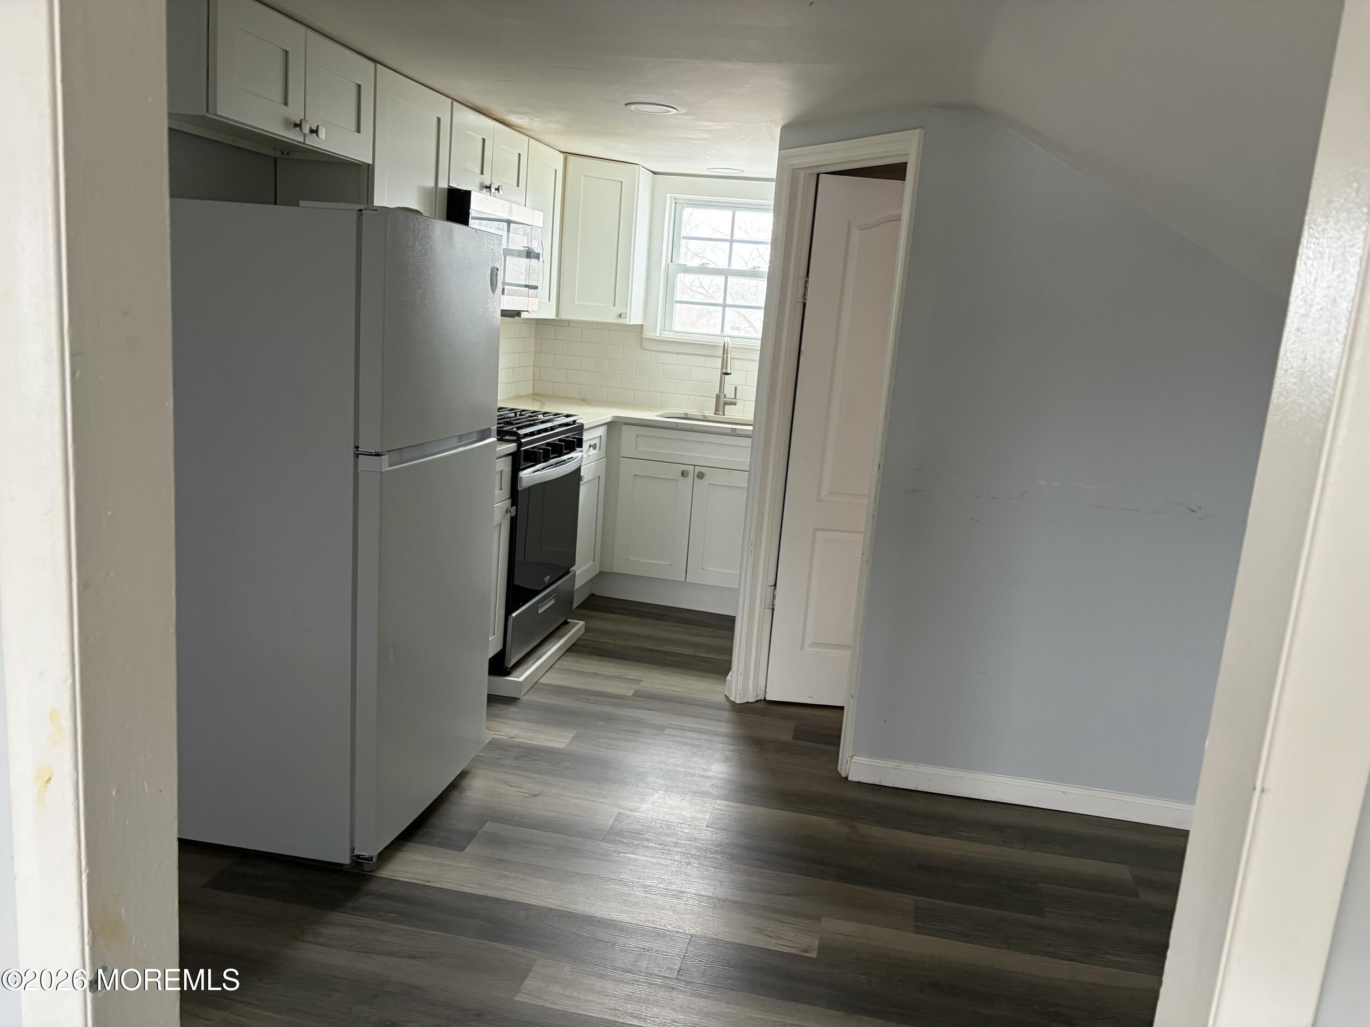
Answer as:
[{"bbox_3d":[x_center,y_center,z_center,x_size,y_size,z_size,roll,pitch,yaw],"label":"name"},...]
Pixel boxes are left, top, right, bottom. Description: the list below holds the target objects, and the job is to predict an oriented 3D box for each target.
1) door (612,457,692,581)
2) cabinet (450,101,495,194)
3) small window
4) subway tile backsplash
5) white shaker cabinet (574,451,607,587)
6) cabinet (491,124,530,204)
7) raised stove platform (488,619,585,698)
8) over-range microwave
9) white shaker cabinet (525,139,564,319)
[{"bbox_3d":[-0.152,0.031,5.038,0.367,0.577,0.023,7,12,11],"label":"door"},{"bbox_3d":[-0.951,-1.382,3.924,0.320,0.303,0.381,7,12,11],"label":"cabinet"},{"bbox_3d":[0.219,-1.266,5.394,0.633,0.683,0.090,7,12,11],"label":"small window"},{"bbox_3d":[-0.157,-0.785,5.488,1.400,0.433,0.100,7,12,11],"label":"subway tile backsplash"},{"bbox_3d":[-0.463,0.047,4.837,0.025,0.577,0.442,7,12,11],"label":"white shaker cabinet"},{"bbox_3d":[-0.870,-1.449,4.290,0.320,0.303,0.381,7,12,11],"label":"cabinet"},{"bbox_3d":[-0.598,0.578,4.216,0.150,0.063,0.795,7,12,11],"label":"raised stove platform"},{"bbox_3d":[-0.903,-1.051,4.156,0.400,0.422,0.762,7,12,11],"label":"over-range microwave"},{"bbox_3d":[-0.801,-1.296,4.730,0.320,0.766,0.439,7,12,11],"label":"white shaker cabinet"}]

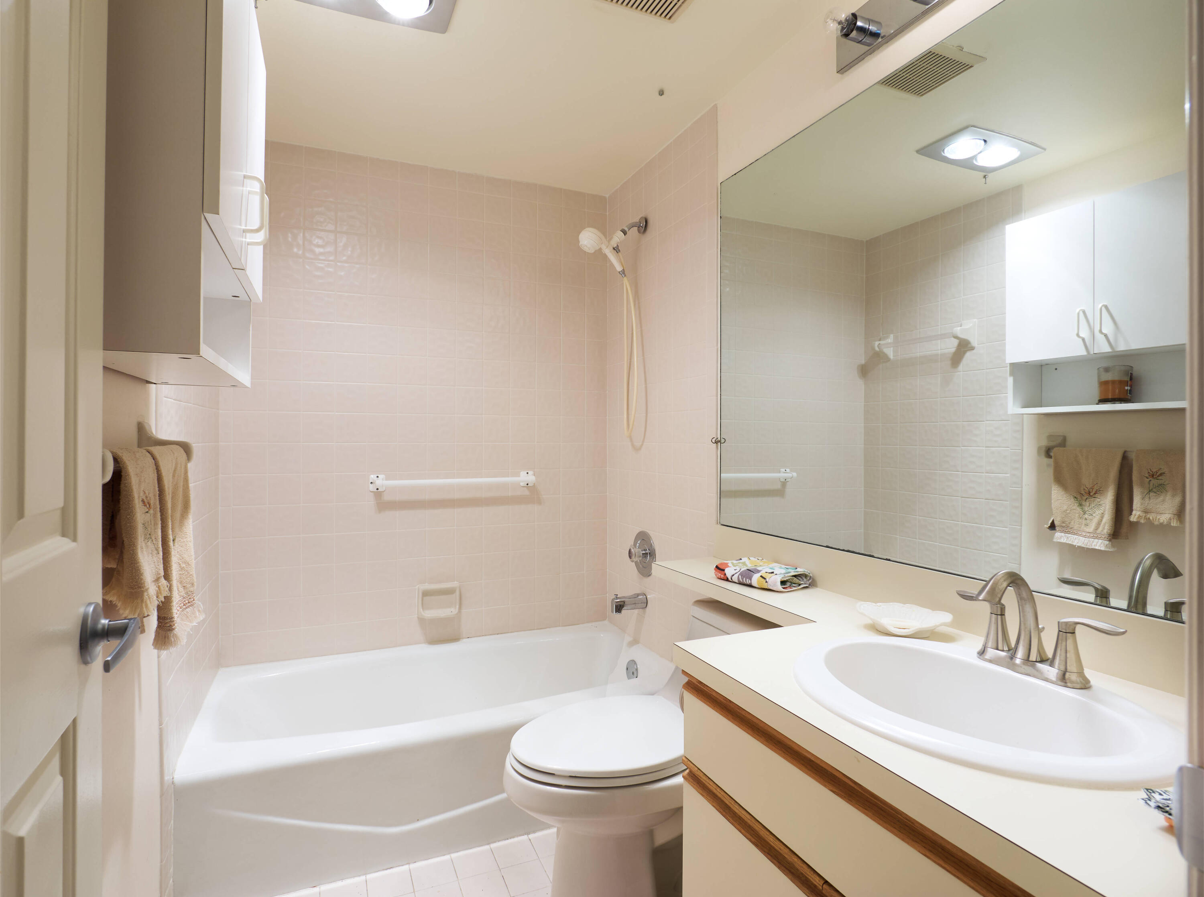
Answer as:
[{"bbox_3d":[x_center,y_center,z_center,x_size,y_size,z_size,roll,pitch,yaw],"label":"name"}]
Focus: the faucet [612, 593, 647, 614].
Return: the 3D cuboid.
[{"bbox_3d":[0.104,0.593,2.402,0.131,0.074,0.056,0,0,-22],"label":"faucet"}]

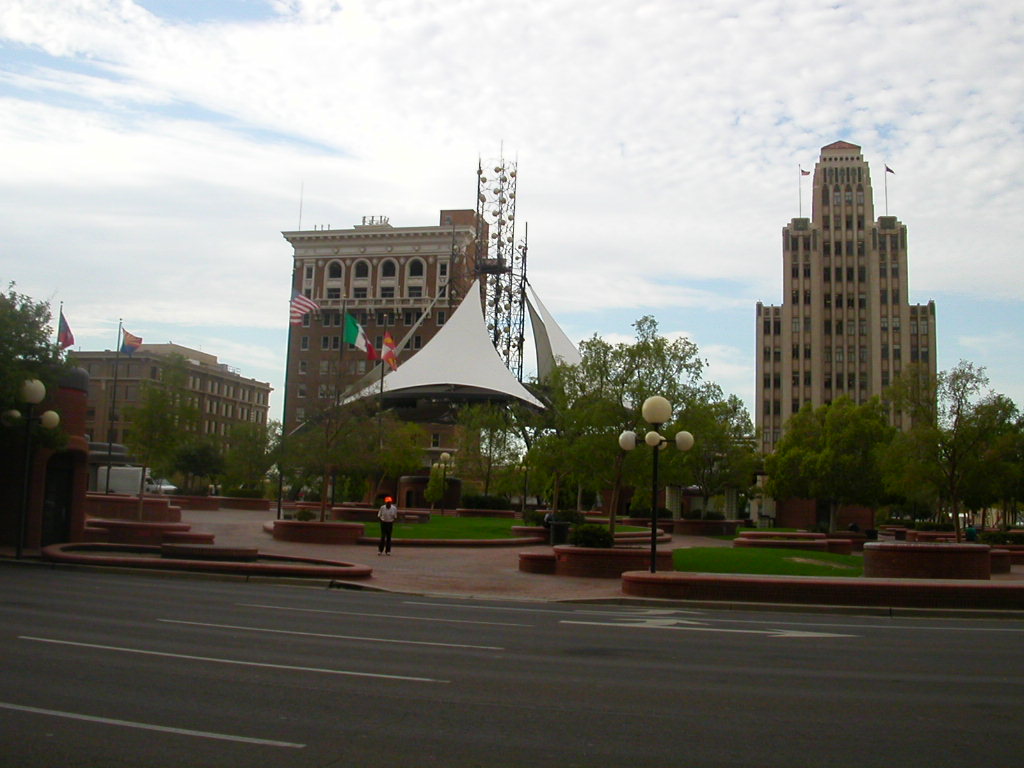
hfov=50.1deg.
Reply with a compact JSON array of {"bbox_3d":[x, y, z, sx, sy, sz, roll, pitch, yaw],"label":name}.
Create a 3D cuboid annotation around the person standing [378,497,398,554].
[{"bbox_3d":[-3.722,4.278,33.000,0.508,1.736,0.400,3,-7,-6],"label":"person standing"}]

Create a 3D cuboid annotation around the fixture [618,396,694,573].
[{"bbox_3d":[2.802,1.961,21.300,1.400,3.450,1.400,0,-7,15],"label":"fixture"}]

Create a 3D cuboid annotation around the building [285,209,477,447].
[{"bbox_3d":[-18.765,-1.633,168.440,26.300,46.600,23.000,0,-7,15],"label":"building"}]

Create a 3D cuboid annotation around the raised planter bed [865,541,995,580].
[{"bbox_3d":[9.375,4.028,24.857,2.600,0.850,2.100,0,-7,15],"label":"raised planter bed"}]

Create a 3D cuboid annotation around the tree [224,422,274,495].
[{"bbox_3d":[-18.935,5.473,79.000,3.800,5.233,3.800,4,-7,-13],"label":"tree"}]

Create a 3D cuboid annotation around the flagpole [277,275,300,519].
[{"bbox_3d":[-10.508,0.746,51.000,0.200,11.800,0.200,0,-7,15],"label":"flagpole"}]

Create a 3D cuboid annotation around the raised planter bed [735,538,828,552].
[{"bbox_3d":[11.236,6.737,45.800,4.000,0.480,2.000,0,-7,15],"label":"raised planter bed"}]

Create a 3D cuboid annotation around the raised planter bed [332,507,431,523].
[{"bbox_3d":[-6.260,6.284,52.500,4.400,0.700,2.200,0,-7,15],"label":"raised planter bed"}]

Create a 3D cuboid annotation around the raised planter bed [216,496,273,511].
[{"bbox_3d":[-16.873,7.423,67.908,3.300,0.760,1.800,0,-7,15],"label":"raised planter bed"}]

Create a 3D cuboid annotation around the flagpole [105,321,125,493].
[{"bbox_3d":[-24.182,1.762,66.500,0.200,11.600,0.200,0,-7,15],"label":"flagpole"}]

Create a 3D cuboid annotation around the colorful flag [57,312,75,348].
[{"bbox_3d":[-24.803,-3.000,60.800,1.050,2.050,0.400,5,-7,-22],"label":"colorful flag"}]

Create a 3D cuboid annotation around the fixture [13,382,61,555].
[{"bbox_3d":[-10.994,1.907,24.814,1.550,4.050,1.550,0,-7,15],"label":"fixture"}]

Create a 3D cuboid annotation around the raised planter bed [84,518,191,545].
[{"bbox_3d":[-12.523,4.916,36.857,3.200,0.700,1.700,0,-7,15],"label":"raised planter bed"}]

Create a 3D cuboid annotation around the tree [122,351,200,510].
[{"bbox_3d":[-13.606,2.076,42.365,2.900,6.460,2.900,0,-7,15],"label":"tree"}]

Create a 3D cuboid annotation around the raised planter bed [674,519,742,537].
[{"bbox_3d":[10.238,7.498,57.101,3.300,0.770,2.200,0,-7,15],"label":"raised planter bed"}]

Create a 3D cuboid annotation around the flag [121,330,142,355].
[{"bbox_3d":[-22.915,-2.533,66.000,1.350,1.500,0.500,5,-7,-19],"label":"flag"}]

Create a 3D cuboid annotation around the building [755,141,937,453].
[{"bbox_3d":[45.493,-6.636,151.258,22.300,55.600,21.500,0,-7,15],"label":"building"}]

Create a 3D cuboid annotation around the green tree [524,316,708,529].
[{"bbox_3d":[2.728,1.227,28.844,4.700,6.050,4.500,0,-7,15],"label":"green tree"}]

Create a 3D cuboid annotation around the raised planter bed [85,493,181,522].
[{"bbox_3d":[-17.001,5.570,49.000,4.143,1.033,2.500,5,-8,-19],"label":"raised planter bed"}]

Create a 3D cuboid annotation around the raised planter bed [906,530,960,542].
[{"bbox_3d":[20.173,7.322,52.749,2.500,0.500,1.500,0,-7,15],"label":"raised planter bed"}]

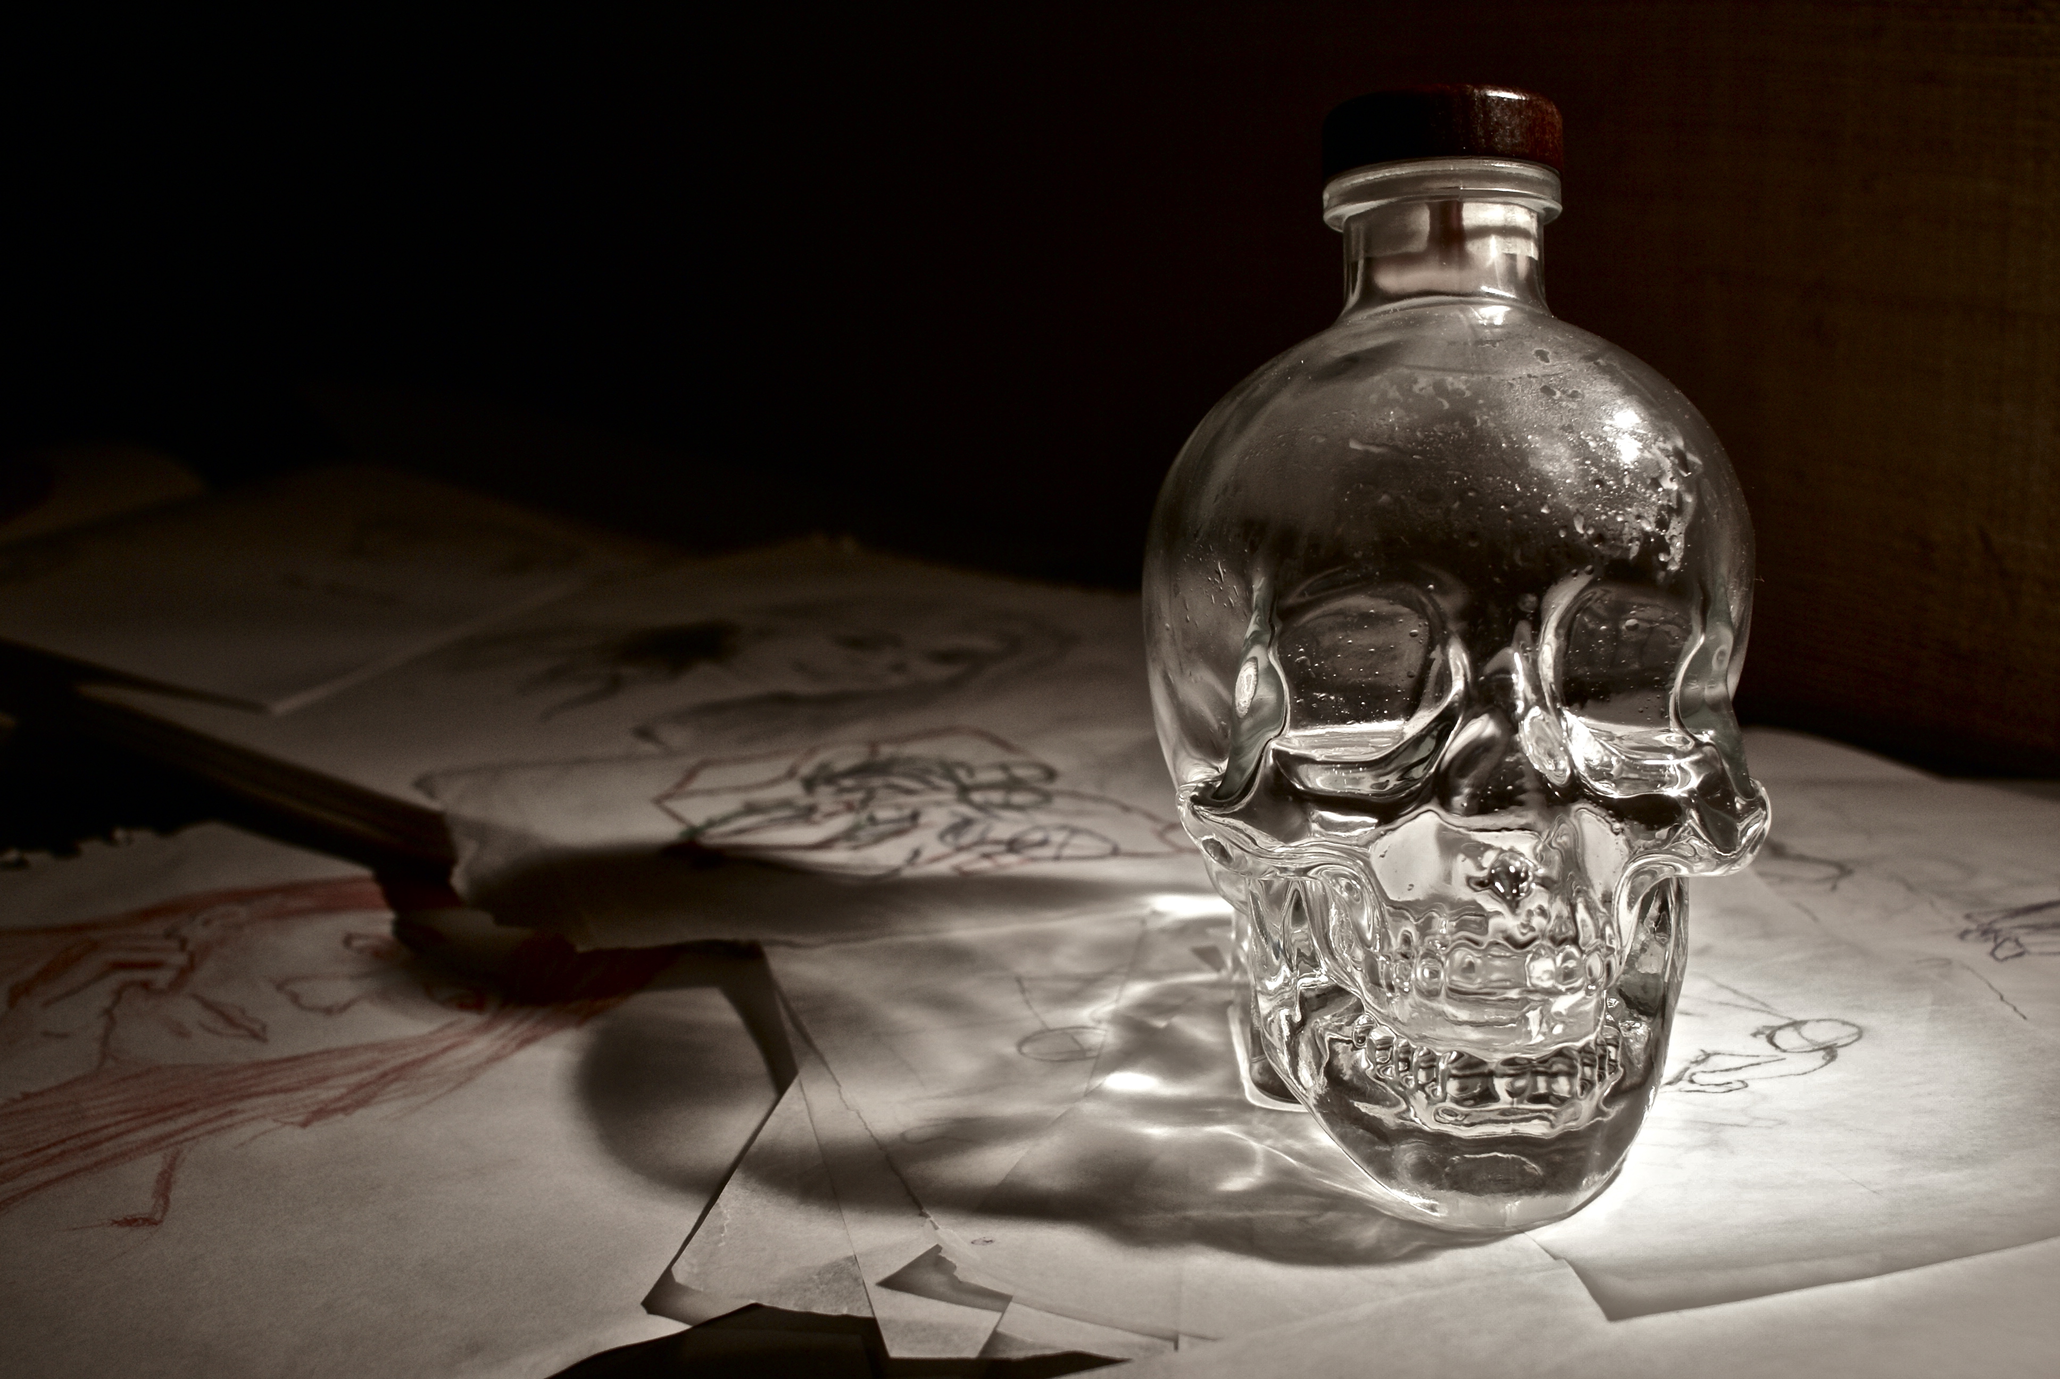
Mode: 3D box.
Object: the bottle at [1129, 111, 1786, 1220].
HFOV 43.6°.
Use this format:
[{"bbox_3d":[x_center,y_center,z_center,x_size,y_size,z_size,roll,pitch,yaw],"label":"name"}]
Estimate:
[{"bbox_3d":[0.073,-0.009,0.455,0.110,0.187,0.134,0,7,-3],"label":"bottle"}]

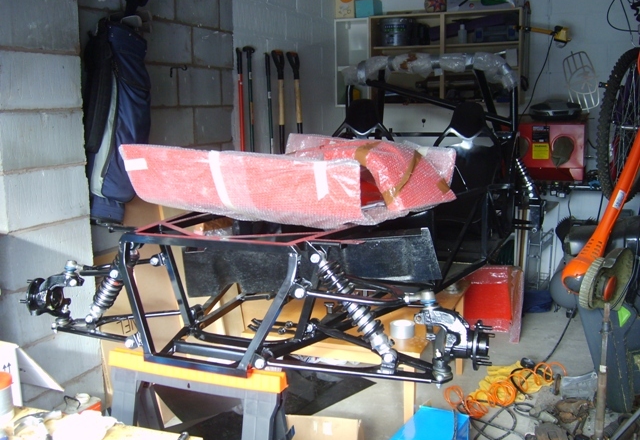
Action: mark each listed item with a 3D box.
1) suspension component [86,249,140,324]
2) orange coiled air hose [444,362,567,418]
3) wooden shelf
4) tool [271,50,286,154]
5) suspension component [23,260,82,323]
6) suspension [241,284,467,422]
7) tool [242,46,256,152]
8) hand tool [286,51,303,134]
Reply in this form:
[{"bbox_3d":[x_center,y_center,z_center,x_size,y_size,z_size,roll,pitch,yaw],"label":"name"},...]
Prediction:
[{"bbox_3d":[-0.669,0.202,2.058,0.070,0.350,0.070,41,24,12],"label":"suspension component"},{"bbox_3d":[0.979,0.863,3.322,0.690,0.090,0.250,-5,11,-24],"label":"orange coiled air hose"},{"bbox_3d":[0.892,-1.311,5.329,1.520,0.720,0.300,4,11,23],"label":"wooden shelf"},{"bbox_3d":[-0.260,-0.635,4.508,0.100,1.050,0.180,4,11,23],"label":"tool"},{"bbox_3d":[-0.913,0.241,2.219,0.220,0.215,0.150,4,11,23],"label":"suspension component"},{"bbox_3d":[0.114,0.288,1.725,0.540,0.290,0.320,4,11,23],"label":"suspension"},{"bbox_3d":[-0.429,-0.594,4.125,0.090,1.000,0.170,4,11,23],"label":"tool"},{"bbox_3d":[-0.164,-0.680,4.724,0.100,1.050,0.180,4,11,23],"label":"hand tool"}]

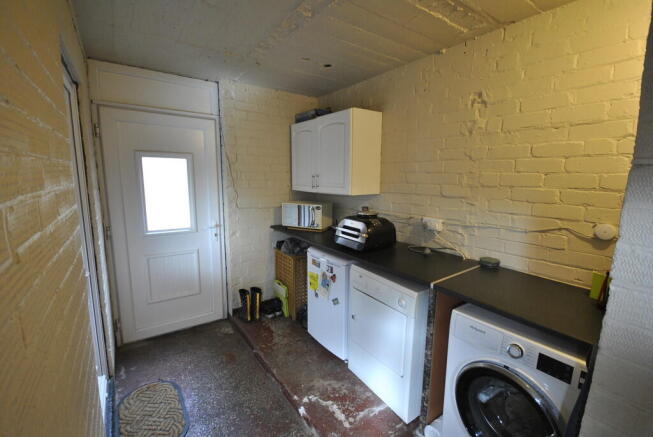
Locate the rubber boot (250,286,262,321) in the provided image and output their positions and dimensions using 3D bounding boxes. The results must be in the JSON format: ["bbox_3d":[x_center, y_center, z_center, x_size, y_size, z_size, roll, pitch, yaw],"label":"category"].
[{"bbox_3d":[-0.751,0.855,2.869,0.105,0.345,0.260,-2,9,-21],"label":"rubber boot"}]

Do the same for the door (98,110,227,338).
[{"bbox_3d":[-1.411,0.086,2.469,0.840,1.973,0.060,-5,10,-35],"label":"door"}]

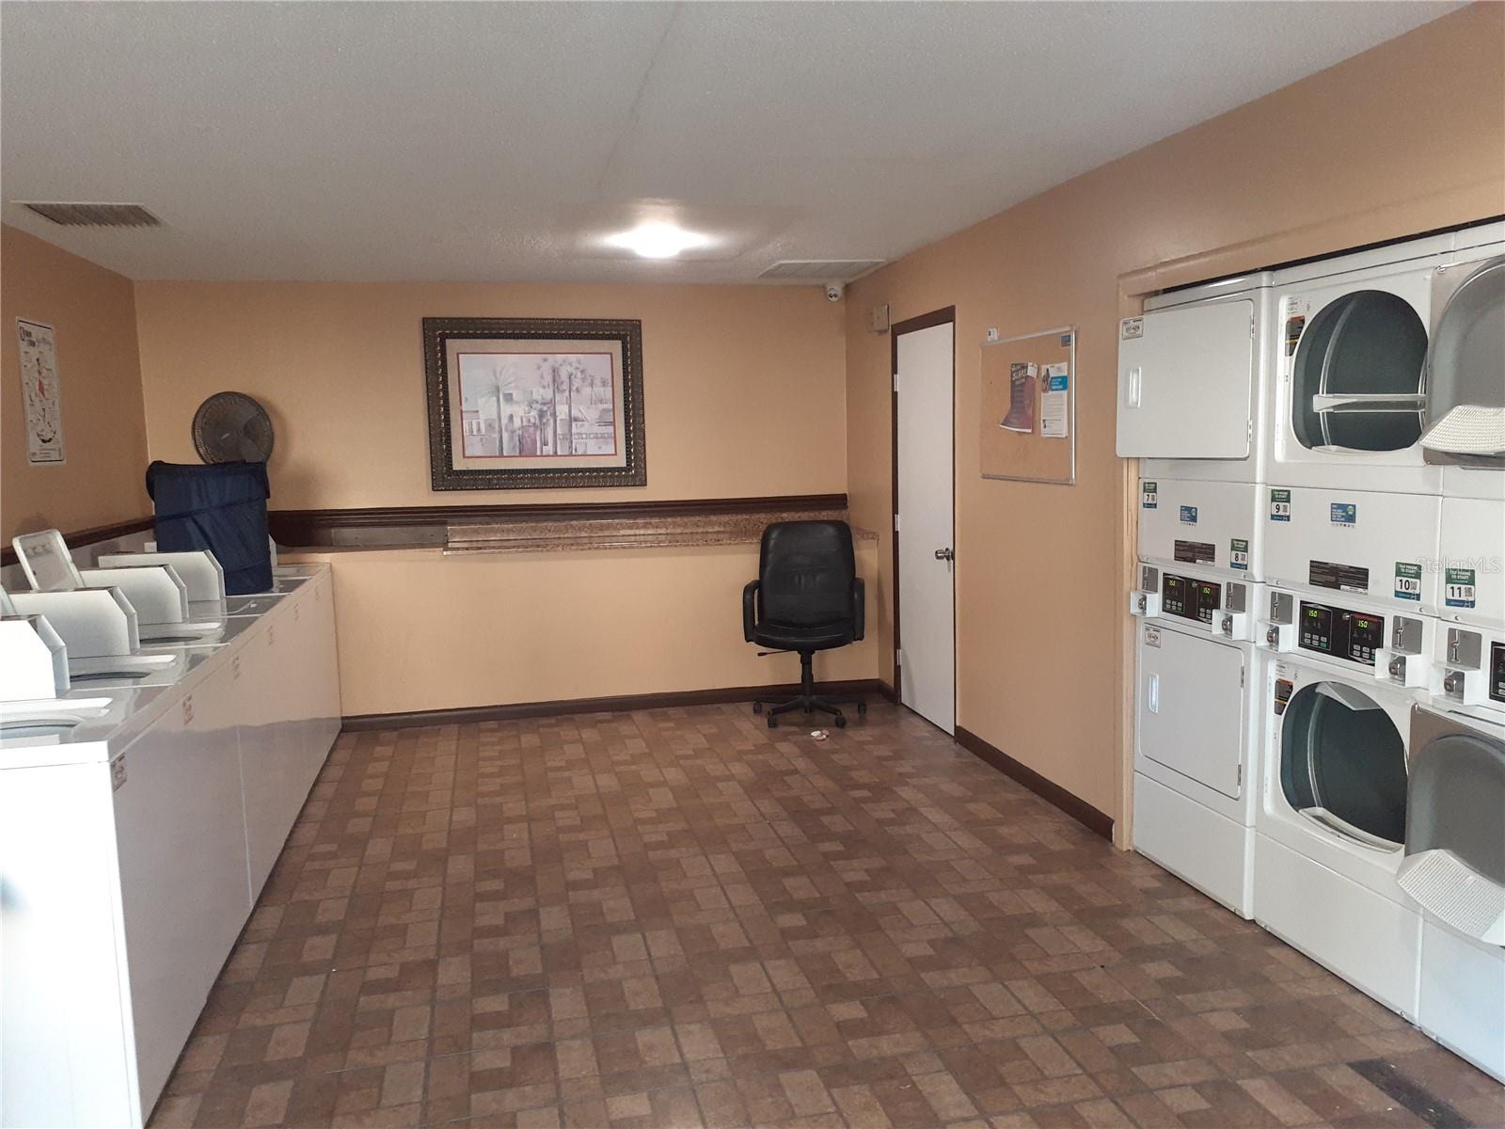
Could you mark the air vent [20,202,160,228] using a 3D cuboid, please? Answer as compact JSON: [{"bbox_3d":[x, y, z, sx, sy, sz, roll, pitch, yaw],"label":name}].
[{"bbox_3d":[-2.654,-1.412,4.776,0.420,0.025,0.520,-3,6,-13],"label":"air vent"}]

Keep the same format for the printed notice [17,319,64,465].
[{"bbox_3d":[-3.130,-0.747,5.175,0.010,0.610,0.423,-3,6,-13],"label":"printed notice"}]

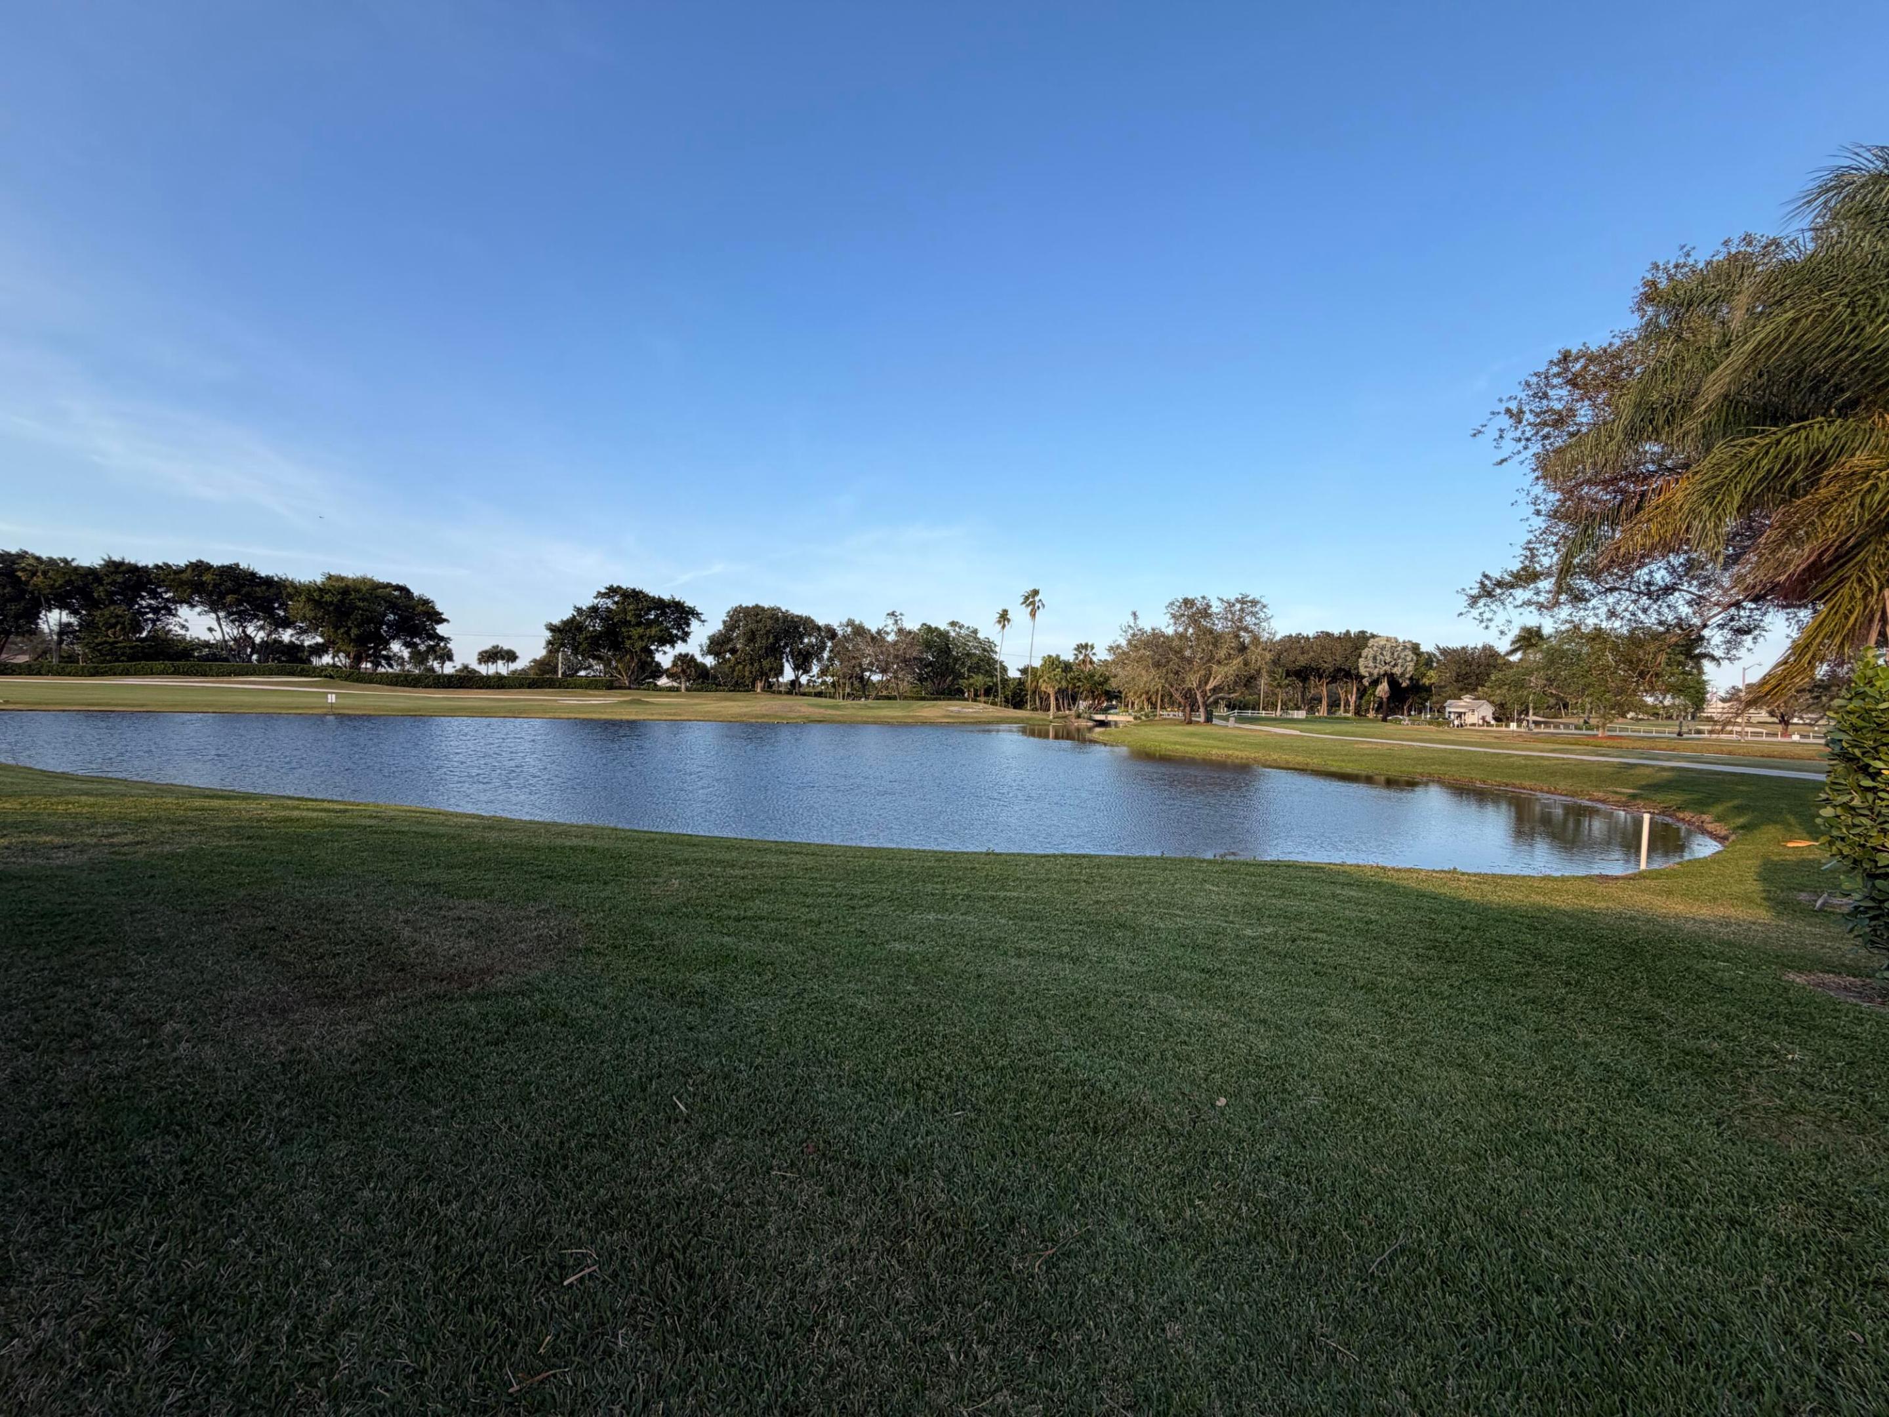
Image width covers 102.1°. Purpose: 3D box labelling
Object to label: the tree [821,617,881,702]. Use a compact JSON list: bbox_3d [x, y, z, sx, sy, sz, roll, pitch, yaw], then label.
[{"bbox_3d":[-11.228,-5.928,93.000,7.130,9.880,6.780,2,1,-7],"label":"tree"}]

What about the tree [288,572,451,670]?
[{"bbox_3d":[-72.792,-10.774,97.000,16.190,12.740,15.380,1,1,-37],"label":"tree"}]

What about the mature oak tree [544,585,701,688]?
[{"bbox_3d":[-40.846,-9.087,97.000,18.480,13.120,17.550,1,1,-23],"label":"mature oak tree"}]

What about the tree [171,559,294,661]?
[{"bbox_3d":[-91.431,-11.926,98.000,12.320,13.820,11.700,1,1,-43],"label":"tree"}]

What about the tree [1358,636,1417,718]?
[{"bbox_3d":[56.884,-3.739,98.000,6.550,10.880,6.220,2,1,30],"label":"tree"}]

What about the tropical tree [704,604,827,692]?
[{"bbox_3d":[-21.592,-7.197,92.000,14.530,10.660,13.810,1,1,-13],"label":"tropical tree"}]

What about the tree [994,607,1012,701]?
[{"bbox_3d":[8.011,-7.048,105.000,2.430,13.690,2.310,2,1,4],"label":"tree"}]

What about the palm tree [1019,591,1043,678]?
[{"bbox_3d":[11.216,-7.572,98.000,3.100,15.330,2.950,2,1,6],"label":"palm tree"}]

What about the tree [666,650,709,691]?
[{"bbox_3d":[-29.577,-4.292,88.000,4.670,4.840,4.440,1,1,-19],"label":"tree"}]

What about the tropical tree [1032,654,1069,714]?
[{"bbox_3d":[10.014,-2.121,72.000,3.440,6.190,3.270,2,1,8],"label":"tropical tree"}]

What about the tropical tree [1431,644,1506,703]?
[{"bbox_3d":[82.287,-4.056,120.000,9.750,12.050,9.260,2,1,34],"label":"tropical tree"}]

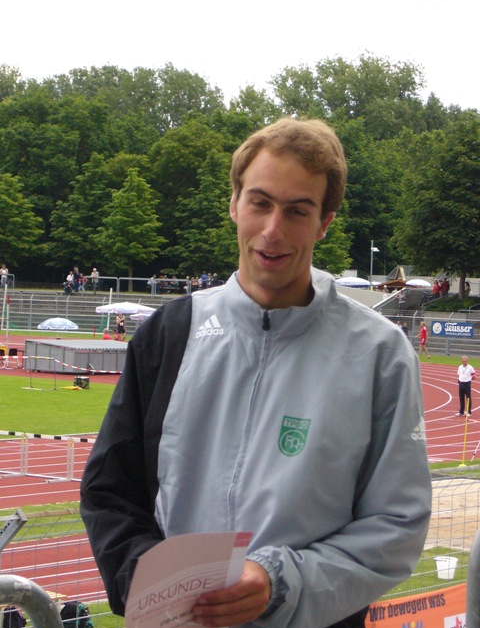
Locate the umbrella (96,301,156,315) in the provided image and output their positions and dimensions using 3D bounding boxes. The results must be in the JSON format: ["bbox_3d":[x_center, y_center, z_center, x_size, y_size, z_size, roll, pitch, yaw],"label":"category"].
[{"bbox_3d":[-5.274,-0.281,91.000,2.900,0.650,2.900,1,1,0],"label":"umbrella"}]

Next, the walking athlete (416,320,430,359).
[{"bbox_3d":[9.122,1.282,96.500,0.720,1.800,0.520,2,2,18],"label":"walking athlete"}]

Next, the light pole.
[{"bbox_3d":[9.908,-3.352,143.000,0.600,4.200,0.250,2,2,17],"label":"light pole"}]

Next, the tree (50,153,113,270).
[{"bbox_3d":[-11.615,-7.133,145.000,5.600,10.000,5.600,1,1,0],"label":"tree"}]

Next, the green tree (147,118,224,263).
[{"bbox_3d":[-4.138,-8.788,153.000,6.800,13.200,6.800,1,1,0],"label":"green tree"}]

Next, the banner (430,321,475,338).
[{"bbox_3d":[10.972,0.798,100.000,2.750,0.760,0.050,3,2,44],"label":"banner"}]

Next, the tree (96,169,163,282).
[{"bbox_3d":[-7.763,-5.963,137.000,4.900,8.600,4.900,1,1,0],"label":"tree"}]

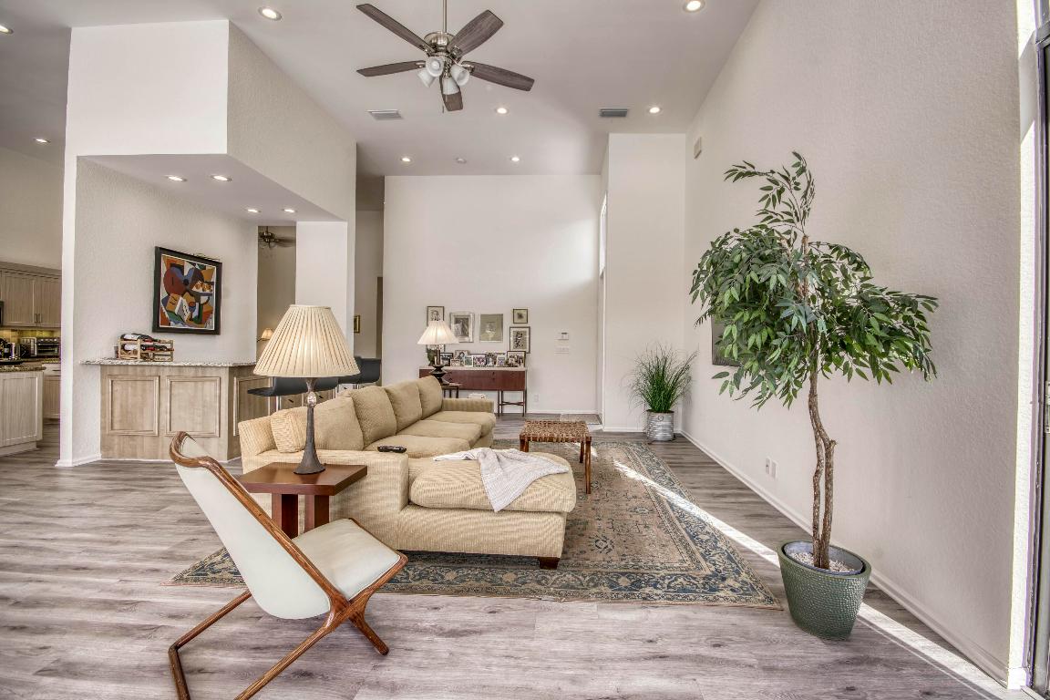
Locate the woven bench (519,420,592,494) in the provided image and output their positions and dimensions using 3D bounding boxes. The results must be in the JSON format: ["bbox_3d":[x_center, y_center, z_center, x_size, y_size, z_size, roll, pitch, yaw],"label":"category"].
[{"bbox_3d":[0.285,0.960,4.071,0.605,0.475,0.830,1,0,5],"label":"woven bench"}]

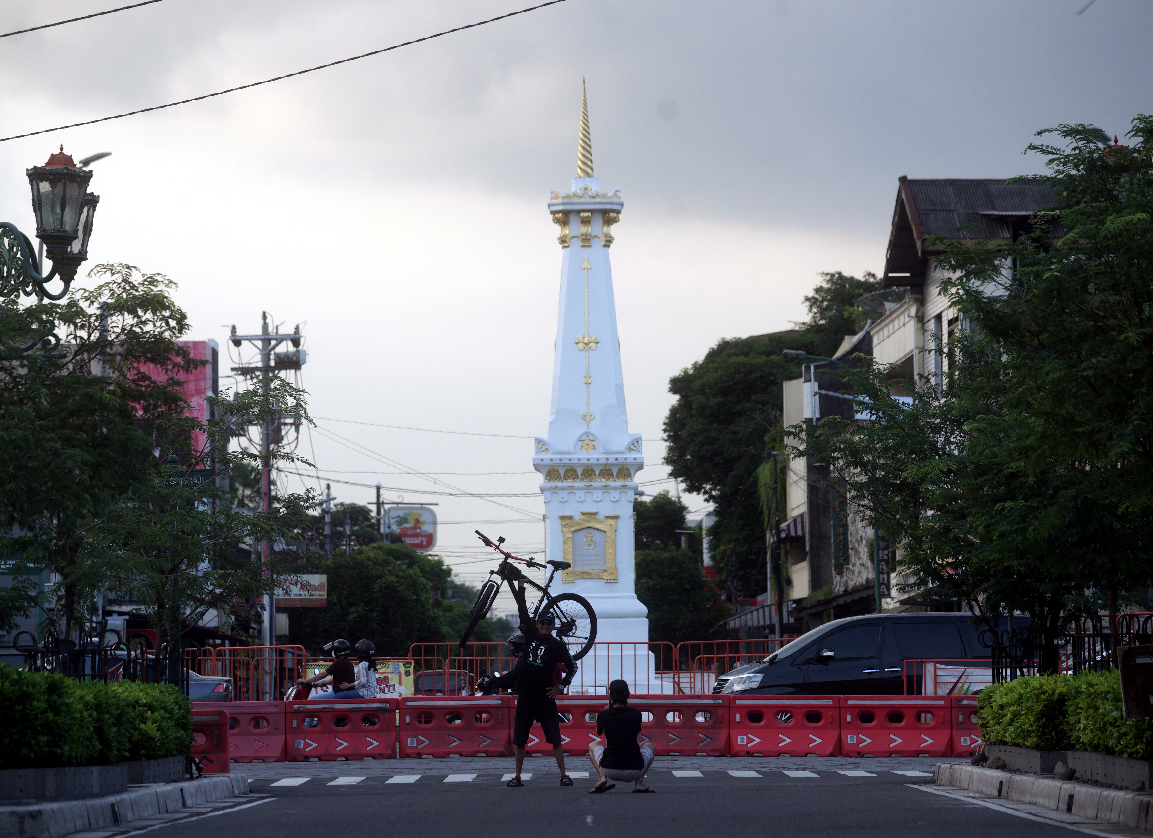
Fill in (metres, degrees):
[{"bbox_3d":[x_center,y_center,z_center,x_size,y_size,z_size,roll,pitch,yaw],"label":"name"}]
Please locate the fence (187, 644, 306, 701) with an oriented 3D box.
[{"bbox_3d":[-5.442,4.514,92.000,0.350,1.530,2.600,2,-4,-45],"label":"fence"}]

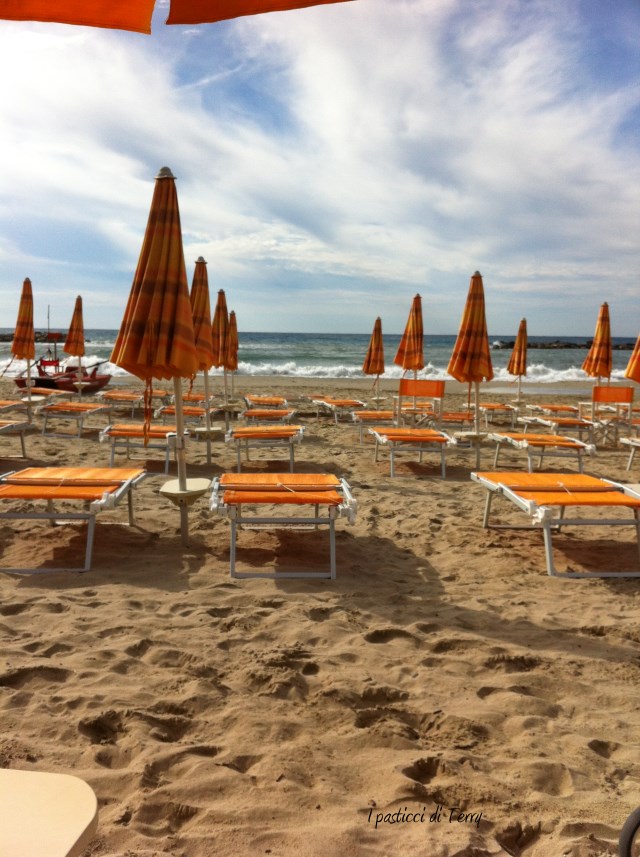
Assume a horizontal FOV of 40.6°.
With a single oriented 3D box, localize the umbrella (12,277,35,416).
[{"bbox_3d":[-4.666,-1.242,13.787,0.380,2.299,0.380,1,6,0],"label":"umbrella"}]

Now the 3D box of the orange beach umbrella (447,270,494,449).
[{"bbox_3d":[1.738,-0.639,9.924,0.520,2.300,0.520,1,6,-3],"label":"orange beach umbrella"}]

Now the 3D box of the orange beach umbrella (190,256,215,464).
[{"bbox_3d":[-1.332,-0.779,9.849,0.450,2.299,0.450,1,6,0],"label":"orange beach umbrella"}]

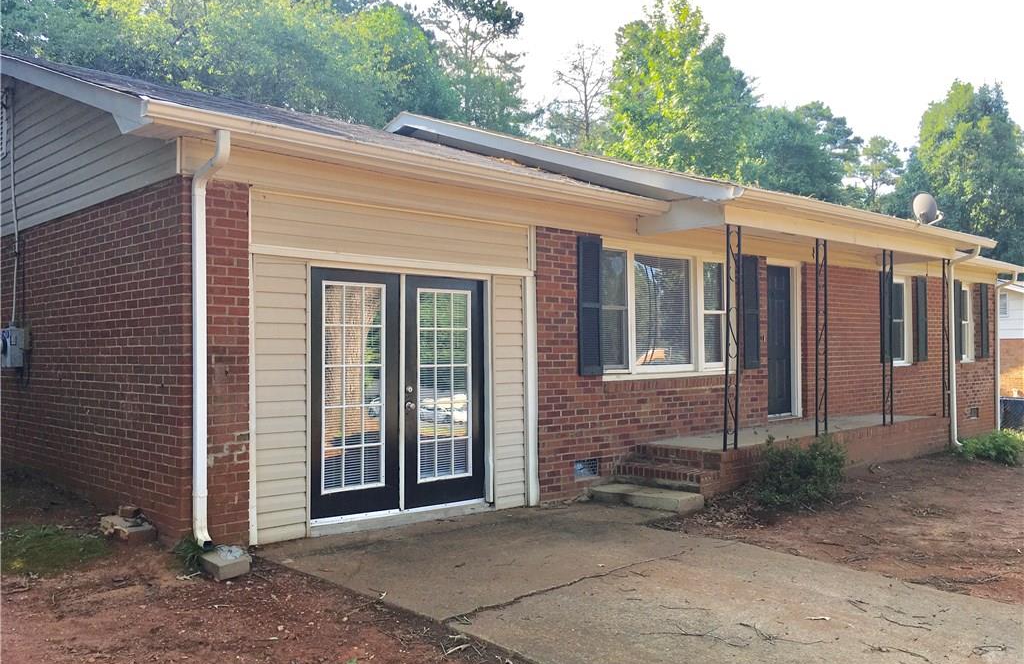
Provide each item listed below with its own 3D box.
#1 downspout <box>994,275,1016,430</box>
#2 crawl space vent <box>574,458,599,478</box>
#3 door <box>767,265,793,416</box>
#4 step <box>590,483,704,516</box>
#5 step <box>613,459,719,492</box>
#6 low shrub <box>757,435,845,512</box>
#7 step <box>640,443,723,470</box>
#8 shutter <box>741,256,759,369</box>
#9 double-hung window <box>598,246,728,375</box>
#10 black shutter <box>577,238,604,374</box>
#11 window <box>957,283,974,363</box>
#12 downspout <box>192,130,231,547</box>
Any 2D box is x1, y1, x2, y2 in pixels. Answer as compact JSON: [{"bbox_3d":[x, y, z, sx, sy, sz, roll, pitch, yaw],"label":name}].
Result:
[{"bbox_3d":[9.766,0.413,16.954,0.090,3.160,0.380,1,-2,-43],"label":"downspout"},{"bbox_3d":[0.751,1.379,8.699,0.345,0.185,0.050,1,-1,-43],"label":"crawl space vent"},{"bbox_3d":[3.557,0.110,11.511,0.830,2.030,0.060,1,-1,-43],"label":"door"},{"bbox_3d":[1.355,1.683,8.618,0.440,0.150,1.010,1,-2,-43],"label":"step"},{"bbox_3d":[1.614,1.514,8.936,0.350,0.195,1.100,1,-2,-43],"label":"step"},{"bbox_3d":[3.026,1.402,9.001,0.860,0.660,0.820,1,-2,-43],"label":"low shrub"},{"bbox_3d":[1.789,1.301,8.967,0.290,0.185,1.030,1,-1,-43],"label":"step"},{"bbox_3d":[3.111,-0.249,11.084,0.375,1.460,0.035,1,-2,-43],"label":"shutter"},{"bbox_3d":[1.815,-0.215,9.774,2.500,1.360,0.120,1,-1,-43],"label":"double-hung window"},{"bbox_3d":[0.792,-0.268,8.738,0.355,1.420,0.045,1,-1,-43],"label":"black shutter"},{"bbox_3d":[8.475,-0.163,16.071,0.800,1.420,0.100,1,-1,-43],"label":"window"},{"bbox_3d":[-2.099,0.064,6.001,0.080,2.900,0.430,1,-2,-43],"label":"downspout"}]

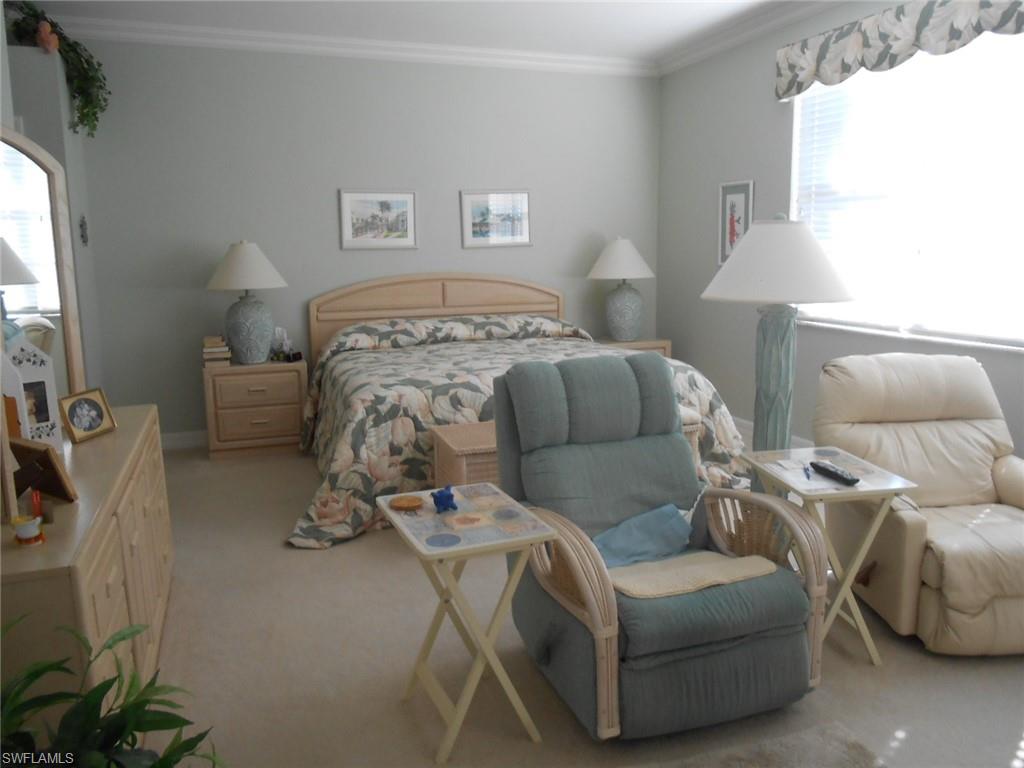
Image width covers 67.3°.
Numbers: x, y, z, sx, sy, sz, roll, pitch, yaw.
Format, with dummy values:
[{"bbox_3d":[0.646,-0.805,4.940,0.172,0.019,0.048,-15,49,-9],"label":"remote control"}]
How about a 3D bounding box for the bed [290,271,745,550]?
[{"bbox_3d":[-0.166,-0.085,4.977,2.460,1.207,2.240,-4,10,-19],"label":"bed"}]

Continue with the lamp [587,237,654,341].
[{"bbox_3d":[0.915,-0.782,6.329,0.560,0.830,0.560,-1,9,0],"label":"lamp"}]

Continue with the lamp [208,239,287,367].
[{"bbox_3d":[-1.845,-0.565,5.329,0.560,0.840,0.560,-4,10,-19],"label":"lamp"}]

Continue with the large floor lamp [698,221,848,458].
[{"bbox_3d":[1.009,0.112,2.988,0.610,1.475,0.610,-4,10,-19],"label":"large floor lamp"}]

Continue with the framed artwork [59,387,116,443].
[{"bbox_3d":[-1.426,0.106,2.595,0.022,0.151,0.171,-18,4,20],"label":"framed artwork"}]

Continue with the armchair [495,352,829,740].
[{"bbox_3d":[0.462,0.430,2.630,0.810,0.980,0.960,-4,10,-19],"label":"armchair"}]

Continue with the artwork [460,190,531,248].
[{"bbox_3d":[-0.122,-1.284,5.994,0.557,0.425,0.024,-4,10,-19],"label":"artwork"}]

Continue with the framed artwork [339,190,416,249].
[{"bbox_3d":[-0.985,-1.211,5.693,0.561,0.416,0.024,-4,10,-19],"label":"framed artwork"}]

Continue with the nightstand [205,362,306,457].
[{"bbox_3d":[-1.784,0.155,5.411,0.662,0.628,0.400,-4,10,-19],"label":"nightstand"}]

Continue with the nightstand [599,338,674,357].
[{"bbox_3d":[0.930,-0.046,6.361,0.660,0.628,0.400,-4,10,-19],"label":"nightstand"}]

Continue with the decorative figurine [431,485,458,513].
[{"bbox_3d":[-0.192,0.320,2.208,0.075,0.066,0.075,-4,10,-19],"label":"decorative figurine"}]

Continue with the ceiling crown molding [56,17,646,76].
[{"bbox_3d":[-0.837,-2.466,5.683,4.458,0.110,0.110,-4,10,-19],"label":"ceiling crown molding"}]

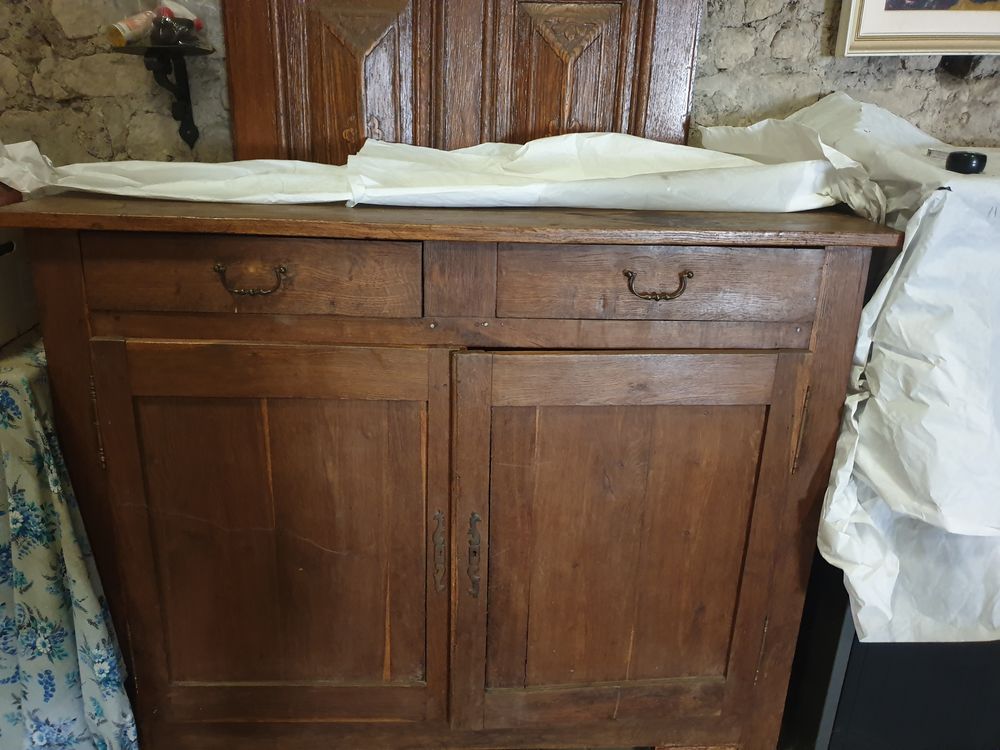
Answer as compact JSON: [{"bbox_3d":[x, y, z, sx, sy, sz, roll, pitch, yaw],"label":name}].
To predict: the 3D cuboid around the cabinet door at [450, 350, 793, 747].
[{"bbox_3d":[0.198,0.304,1.295,0.561,0.714,0.025,0,17,-4],"label":"cabinet door"}]

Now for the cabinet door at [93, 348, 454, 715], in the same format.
[{"bbox_3d":[-0.364,0.291,1.283,0.554,0.713,0.025,1,17,-2],"label":"cabinet door"}]

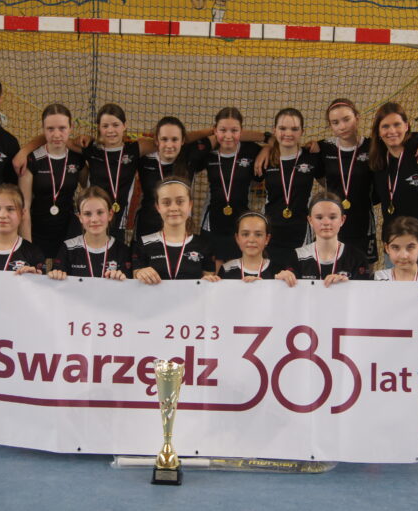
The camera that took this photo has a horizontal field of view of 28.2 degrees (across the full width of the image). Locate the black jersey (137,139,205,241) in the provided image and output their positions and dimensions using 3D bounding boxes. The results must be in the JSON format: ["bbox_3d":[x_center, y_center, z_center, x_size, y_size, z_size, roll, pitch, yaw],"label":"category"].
[{"bbox_3d":[-0.207,-0.350,4.562,0.430,0.550,0.260,2,6,0],"label":"black jersey"}]

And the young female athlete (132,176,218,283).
[{"bbox_3d":[-0.172,0.229,3.999,0.460,1.220,0.580,2,6,0],"label":"young female athlete"}]

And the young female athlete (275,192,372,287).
[{"bbox_3d":[0.536,0.279,3.996,0.480,1.170,0.580,2,6,3],"label":"young female athlete"}]

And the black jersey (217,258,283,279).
[{"bbox_3d":[0.191,0.269,3.929,0.380,0.520,0.250,2,6,0],"label":"black jersey"}]

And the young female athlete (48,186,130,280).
[{"bbox_3d":[-0.573,0.244,4.005,0.440,1.155,0.580,2,6,-4],"label":"young female athlete"}]

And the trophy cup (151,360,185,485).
[{"bbox_3d":[-0.160,0.664,3.351,0.120,0.490,0.120,2,6,0],"label":"trophy cup"}]

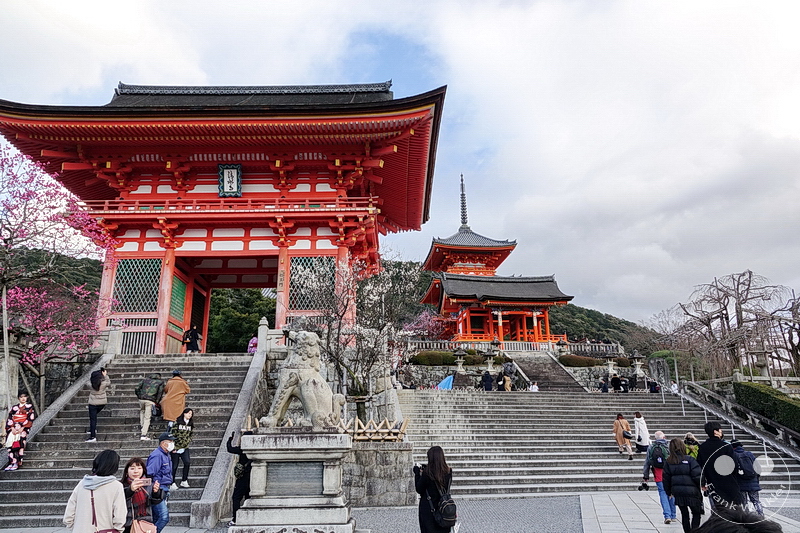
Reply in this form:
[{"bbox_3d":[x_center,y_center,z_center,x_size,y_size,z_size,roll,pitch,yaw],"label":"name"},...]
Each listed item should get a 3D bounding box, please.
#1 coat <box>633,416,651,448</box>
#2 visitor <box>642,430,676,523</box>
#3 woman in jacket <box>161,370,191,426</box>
[{"bbox_3d":[8.757,5.984,19.294,0.600,1.070,0.420,1,-17,-7],"label":"coat"},{"bbox_3d":[5.243,4.199,10.690,0.600,1.700,0.480,-5,-17,14],"label":"visitor"},{"bbox_3d":[-5.454,3.333,12.957,0.580,1.568,0.480,-2,-17,5],"label":"woman in jacket"}]

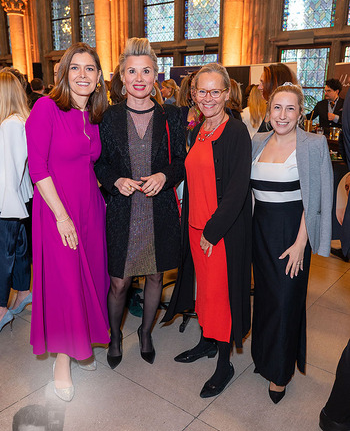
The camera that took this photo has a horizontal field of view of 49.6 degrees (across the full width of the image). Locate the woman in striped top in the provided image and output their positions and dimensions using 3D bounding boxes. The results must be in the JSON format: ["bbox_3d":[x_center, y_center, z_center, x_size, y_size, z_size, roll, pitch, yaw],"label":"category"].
[{"bbox_3d":[0.578,0.162,1.922,0.420,1.575,0.350,4,13,16],"label":"woman in striped top"}]

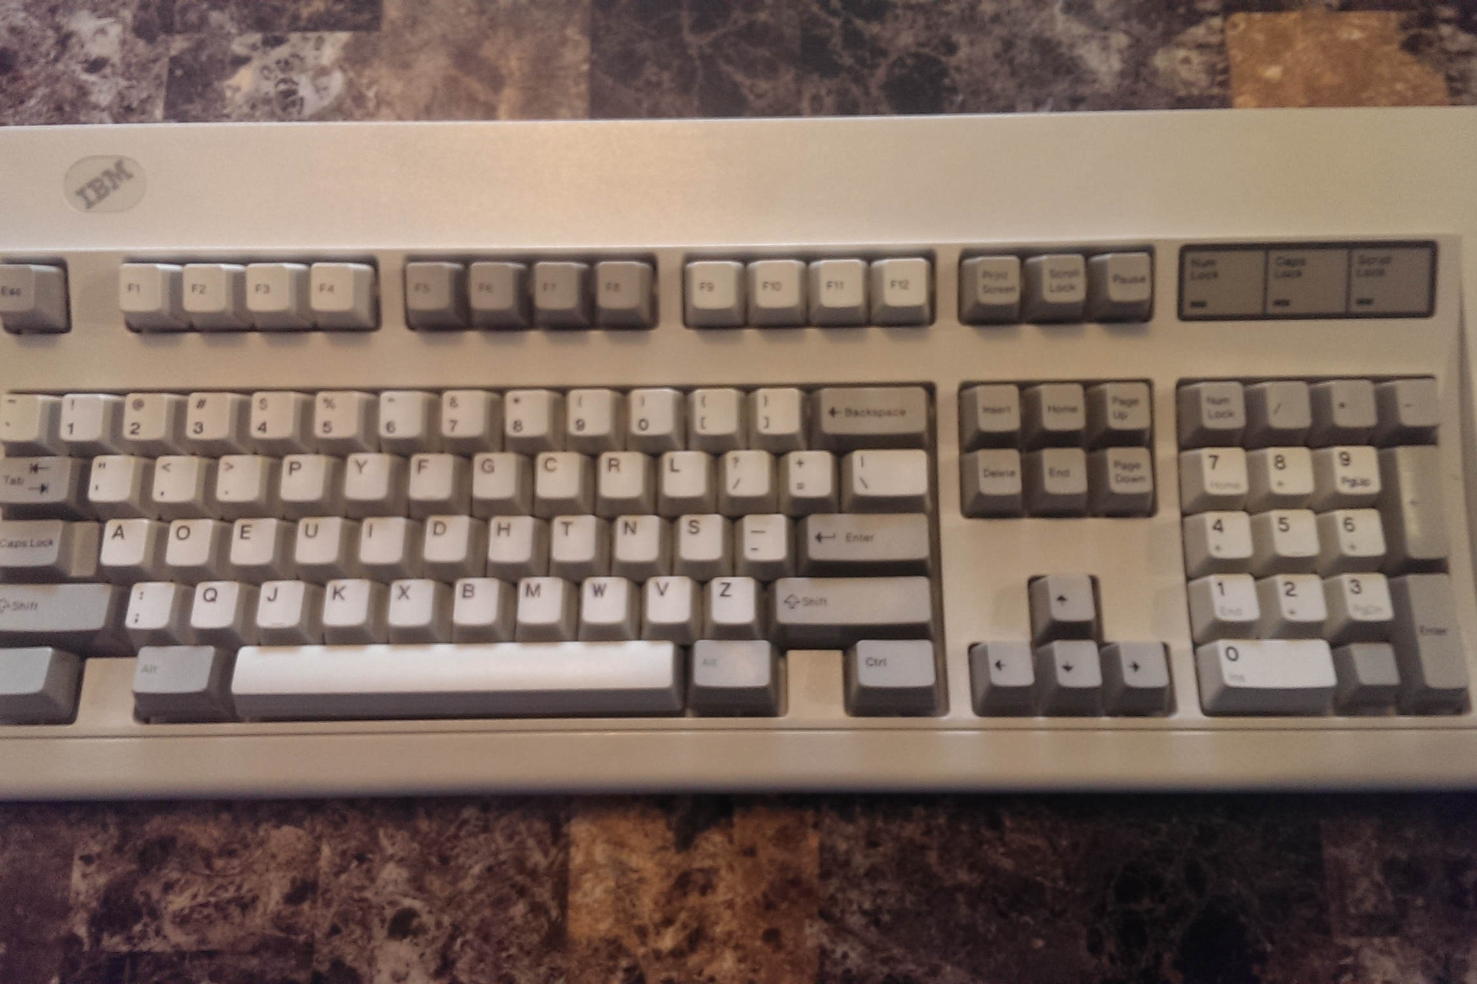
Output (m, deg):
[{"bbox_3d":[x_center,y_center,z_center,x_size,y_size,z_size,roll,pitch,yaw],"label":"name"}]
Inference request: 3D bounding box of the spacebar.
[{"bbox_3d":[-0.083,0.054,0.382,0.133,0.011,0.018,0,70,1],"label":"spacebar"}]

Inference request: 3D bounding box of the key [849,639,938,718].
[{"bbox_3d":[0.046,0.053,0.380,0.028,0.011,0.018,0,70,1],"label":"key"}]

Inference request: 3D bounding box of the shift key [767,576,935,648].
[{"bbox_3d":[0.035,0.035,0.387,0.052,0.011,0.018,0,73,1],"label":"shift key"}]

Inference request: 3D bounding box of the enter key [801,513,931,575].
[{"bbox_3d":[0.039,0.016,0.391,0.042,0.011,0.018,0,77,1],"label":"enter key"}]

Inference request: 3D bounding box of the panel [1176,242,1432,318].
[{"bbox_3d":[0.172,-0.064,0.394,0.078,0.004,0.024,0,94,1],"label":"panel"}]

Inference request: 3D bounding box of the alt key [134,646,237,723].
[{"bbox_3d":[-0.165,0.055,0.382,0.028,0.011,0.018,0,70,1],"label":"alt key"}]

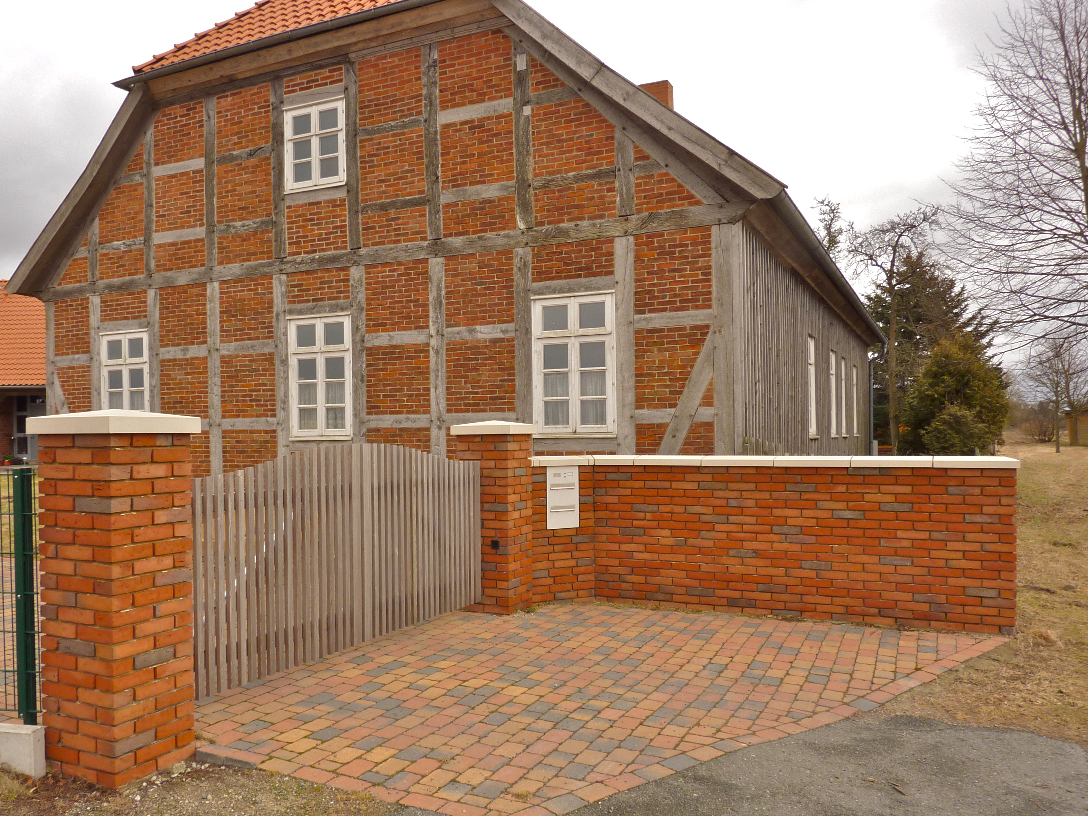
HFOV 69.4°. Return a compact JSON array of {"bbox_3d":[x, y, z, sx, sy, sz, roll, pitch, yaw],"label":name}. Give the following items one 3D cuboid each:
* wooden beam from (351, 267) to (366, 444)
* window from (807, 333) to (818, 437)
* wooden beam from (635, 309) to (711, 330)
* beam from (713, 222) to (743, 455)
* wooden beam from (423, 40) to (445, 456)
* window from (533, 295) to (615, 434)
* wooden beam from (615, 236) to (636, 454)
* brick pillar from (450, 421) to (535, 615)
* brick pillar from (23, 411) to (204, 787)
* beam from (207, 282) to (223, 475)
[{"bbox_3d":[-2.502,-0.467,10.824,0.239,2.969,0.180,-1,-2,23],"label":"wooden beam"},{"bbox_3d":[4.531,-0.348,13.344,0.120,1.745,1.080,-2,-2,26],"label":"window"},{"bbox_3d":[1.485,-1.000,8.944,0.904,0.163,0.180,-1,-1,26],"label":"wooden beam"},{"bbox_3d":[2.075,-0.435,8.703,0.320,3.177,0.280,-1,-1,26],"label":"beam"},{"bbox_3d":[-1.401,-1.920,10.384,0.245,5.817,0.180,-1,-2,23],"label":"wooden beam"},{"bbox_3d":[0.364,-0.512,9.542,1.078,1.724,0.120,-1,-2,23],"label":"window"},{"bbox_3d":[0.996,-0.407,9.185,0.240,3.181,0.200,-1,-1,26],"label":"wooden beam"},{"bbox_3d":[-0.466,0.995,7.391,0.590,1.744,0.590,-1,-2,22],"label":"brick pillar"},{"bbox_3d":[-2.181,0.906,4.043,0.565,1.789,0.565,-1,-1,24],"label":"brick pillar"},{"bbox_3d":[-4.984,-0.304,12.100,0.264,3.266,0.200,-1,-1,26],"label":"beam"}]

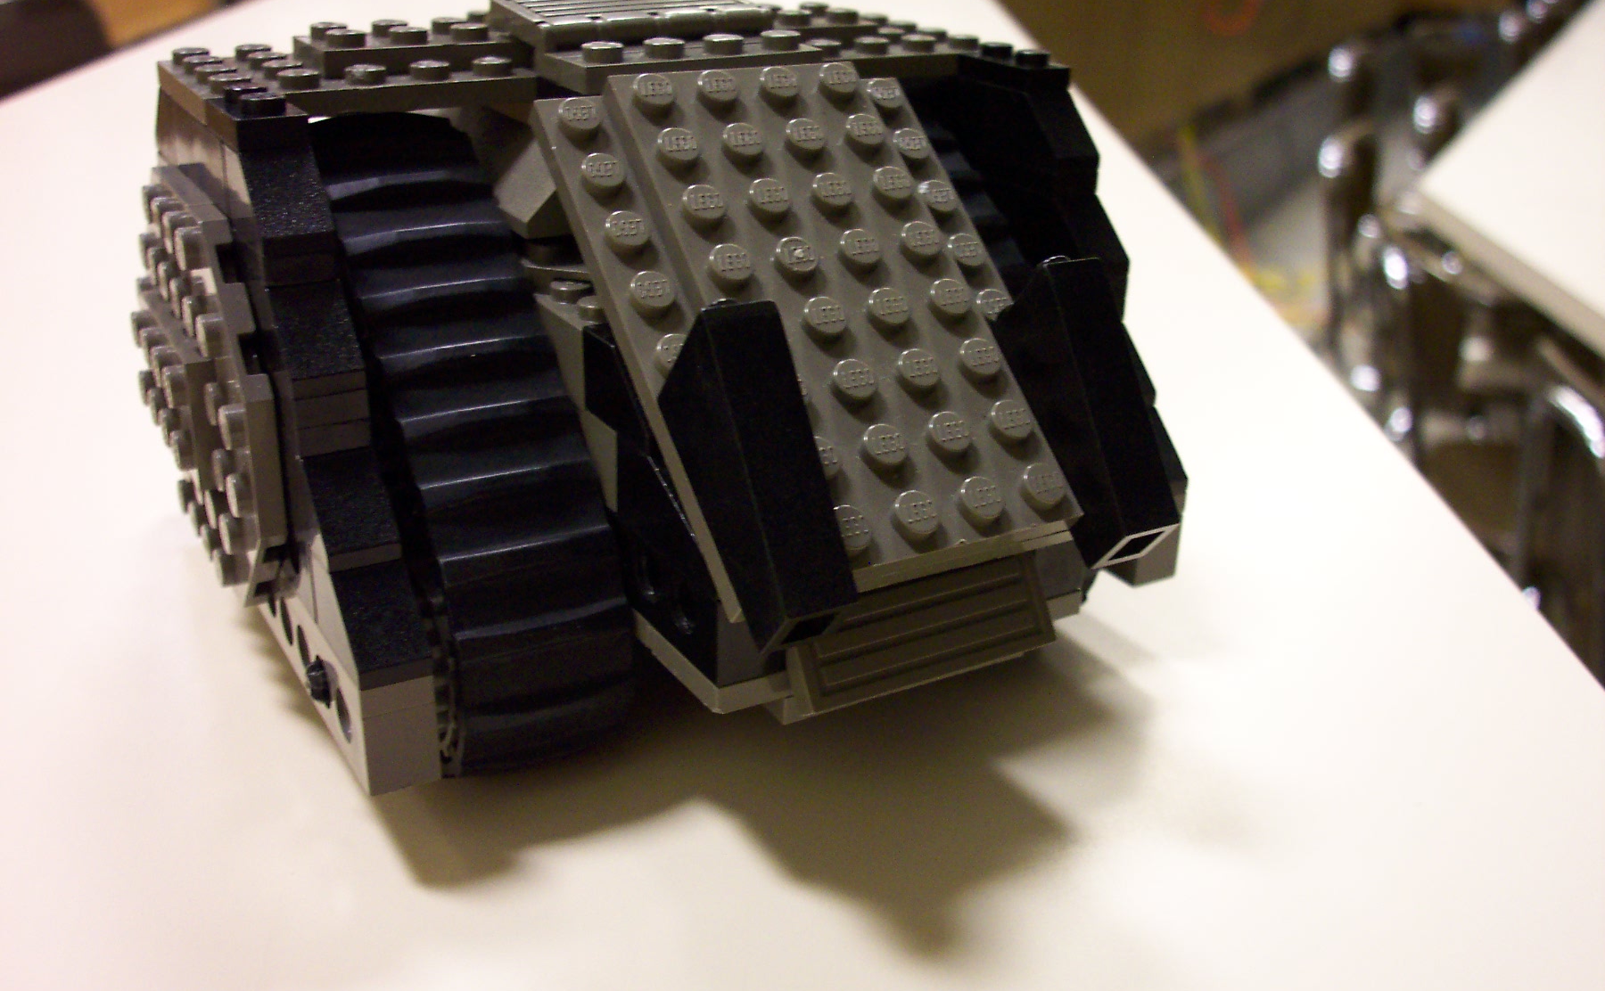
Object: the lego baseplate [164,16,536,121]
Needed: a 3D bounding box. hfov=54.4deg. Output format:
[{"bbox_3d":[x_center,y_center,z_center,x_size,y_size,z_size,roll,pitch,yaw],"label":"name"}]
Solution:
[{"bbox_3d":[-0.059,-0.055,0.200,0.040,0.008,0.032,-12,27,-28],"label":"lego baseplate"}]

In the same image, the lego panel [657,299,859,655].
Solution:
[{"bbox_3d":[-0.004,-0.002,0.150,0.008,0.016,0.030,-12,66,-28],"label":"lego panel"}]

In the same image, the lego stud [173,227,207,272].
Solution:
[{"bbox_3d":[-0.069,-0.028,0.175,0.002,0.005,0.005,-12,27,-28],"label":"lego stud"}]

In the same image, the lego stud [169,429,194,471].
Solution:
[{"bbox_3d":[-0.073,-0.005,0.183,0.002,0.005,0.005,-12,27,-28],"label":"lego stud"}]

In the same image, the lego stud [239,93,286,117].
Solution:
[{"bbox_3d":[-0.059,-0.043,0.171,0.005,0.002,0.005,-12,27,-28],"label":"lego stud"}]

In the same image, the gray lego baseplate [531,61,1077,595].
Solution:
[{"bbox_3d":[0.003,-0.021,0.171,0.048,0.008,0.064,-12,66,-28],"label":"gray lego baseplate"}]

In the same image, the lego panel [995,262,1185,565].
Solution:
[{"bbox_3d":[0.031,-0.009,0.169,0.008,0.016,0.030,-12,66,-28],"label":"lego panel"}]

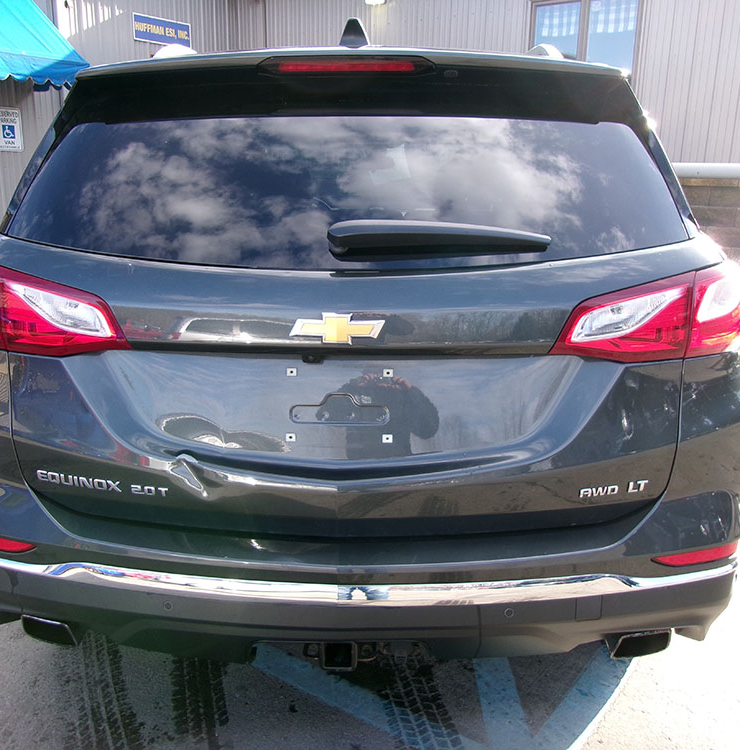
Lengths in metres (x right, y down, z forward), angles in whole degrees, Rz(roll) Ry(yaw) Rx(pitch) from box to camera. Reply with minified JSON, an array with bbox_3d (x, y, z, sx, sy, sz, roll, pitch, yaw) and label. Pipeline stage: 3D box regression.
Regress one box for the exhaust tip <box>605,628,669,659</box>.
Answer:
[{"bbox_3d":[0.540,0.520,1.618,0.125,0.065,0.130,1,15,1],"label":"exhaust tip"}]

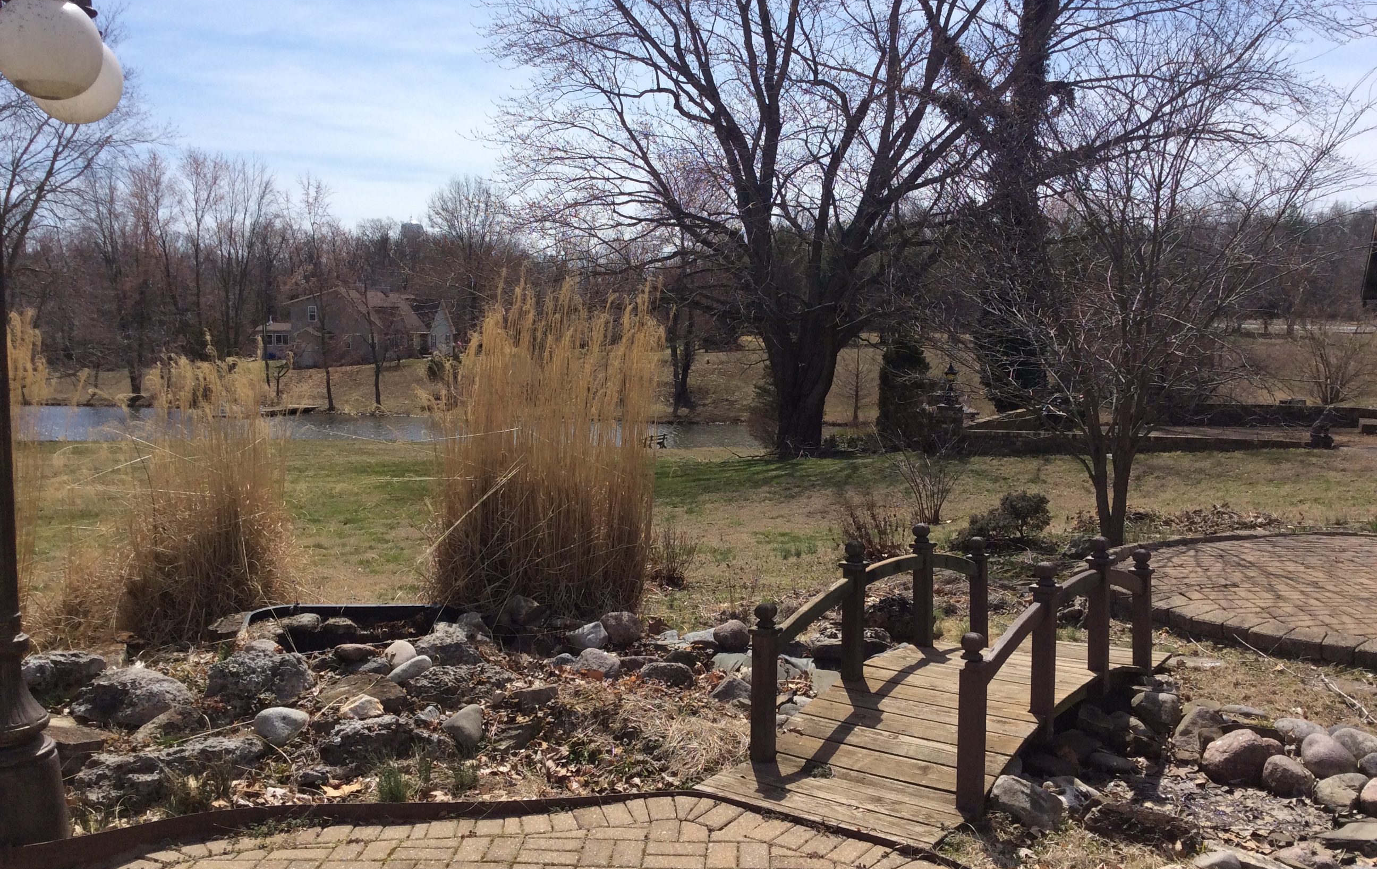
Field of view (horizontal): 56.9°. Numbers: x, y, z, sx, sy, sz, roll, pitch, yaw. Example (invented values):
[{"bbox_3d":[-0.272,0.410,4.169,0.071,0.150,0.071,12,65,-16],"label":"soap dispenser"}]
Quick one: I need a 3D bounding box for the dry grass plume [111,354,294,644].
[{"bbox_3d":[-2.710,0.350,7.100,0.980,1.600,0.950,-2,5,-19],"label":"dry grass plume"}]

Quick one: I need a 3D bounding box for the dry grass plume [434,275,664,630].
[{"bbox_3d":[-0.890,0.090,7.900,1.380,2.070,1.250,0,4,0],"label":"dry grass plume"}]

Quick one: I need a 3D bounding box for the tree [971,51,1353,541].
[{"bbox_3d":[3.460,-1.000,9.300,2.850,3.650,2.750,1,5,17],"label":"tree"}]

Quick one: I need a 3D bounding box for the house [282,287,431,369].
[{"bbox_3d":[-32.500,-10.300,124.000,10.800,7.700,11.500,1,4,12],"label":"house"}]

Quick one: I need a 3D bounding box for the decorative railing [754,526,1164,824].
[{"bbox_3d":[1.266,0.861,5.603,0.955,0.794,2.316,3,5,34],"label":"decorative railing"}]

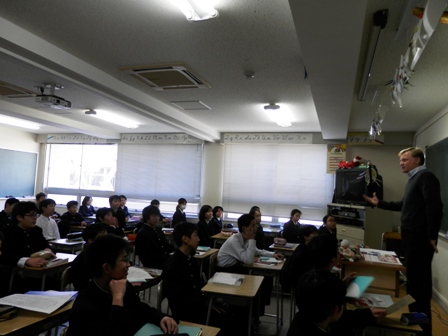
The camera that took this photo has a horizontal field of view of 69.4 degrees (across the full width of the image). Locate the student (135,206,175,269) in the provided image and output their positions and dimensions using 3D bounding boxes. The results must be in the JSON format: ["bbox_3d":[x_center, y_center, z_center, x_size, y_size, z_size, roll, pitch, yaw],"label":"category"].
[{"bbox_3d":[-0.841,1.092,4.075,0.680,1.220,0.470,1,-4,29],"label":"student"}]

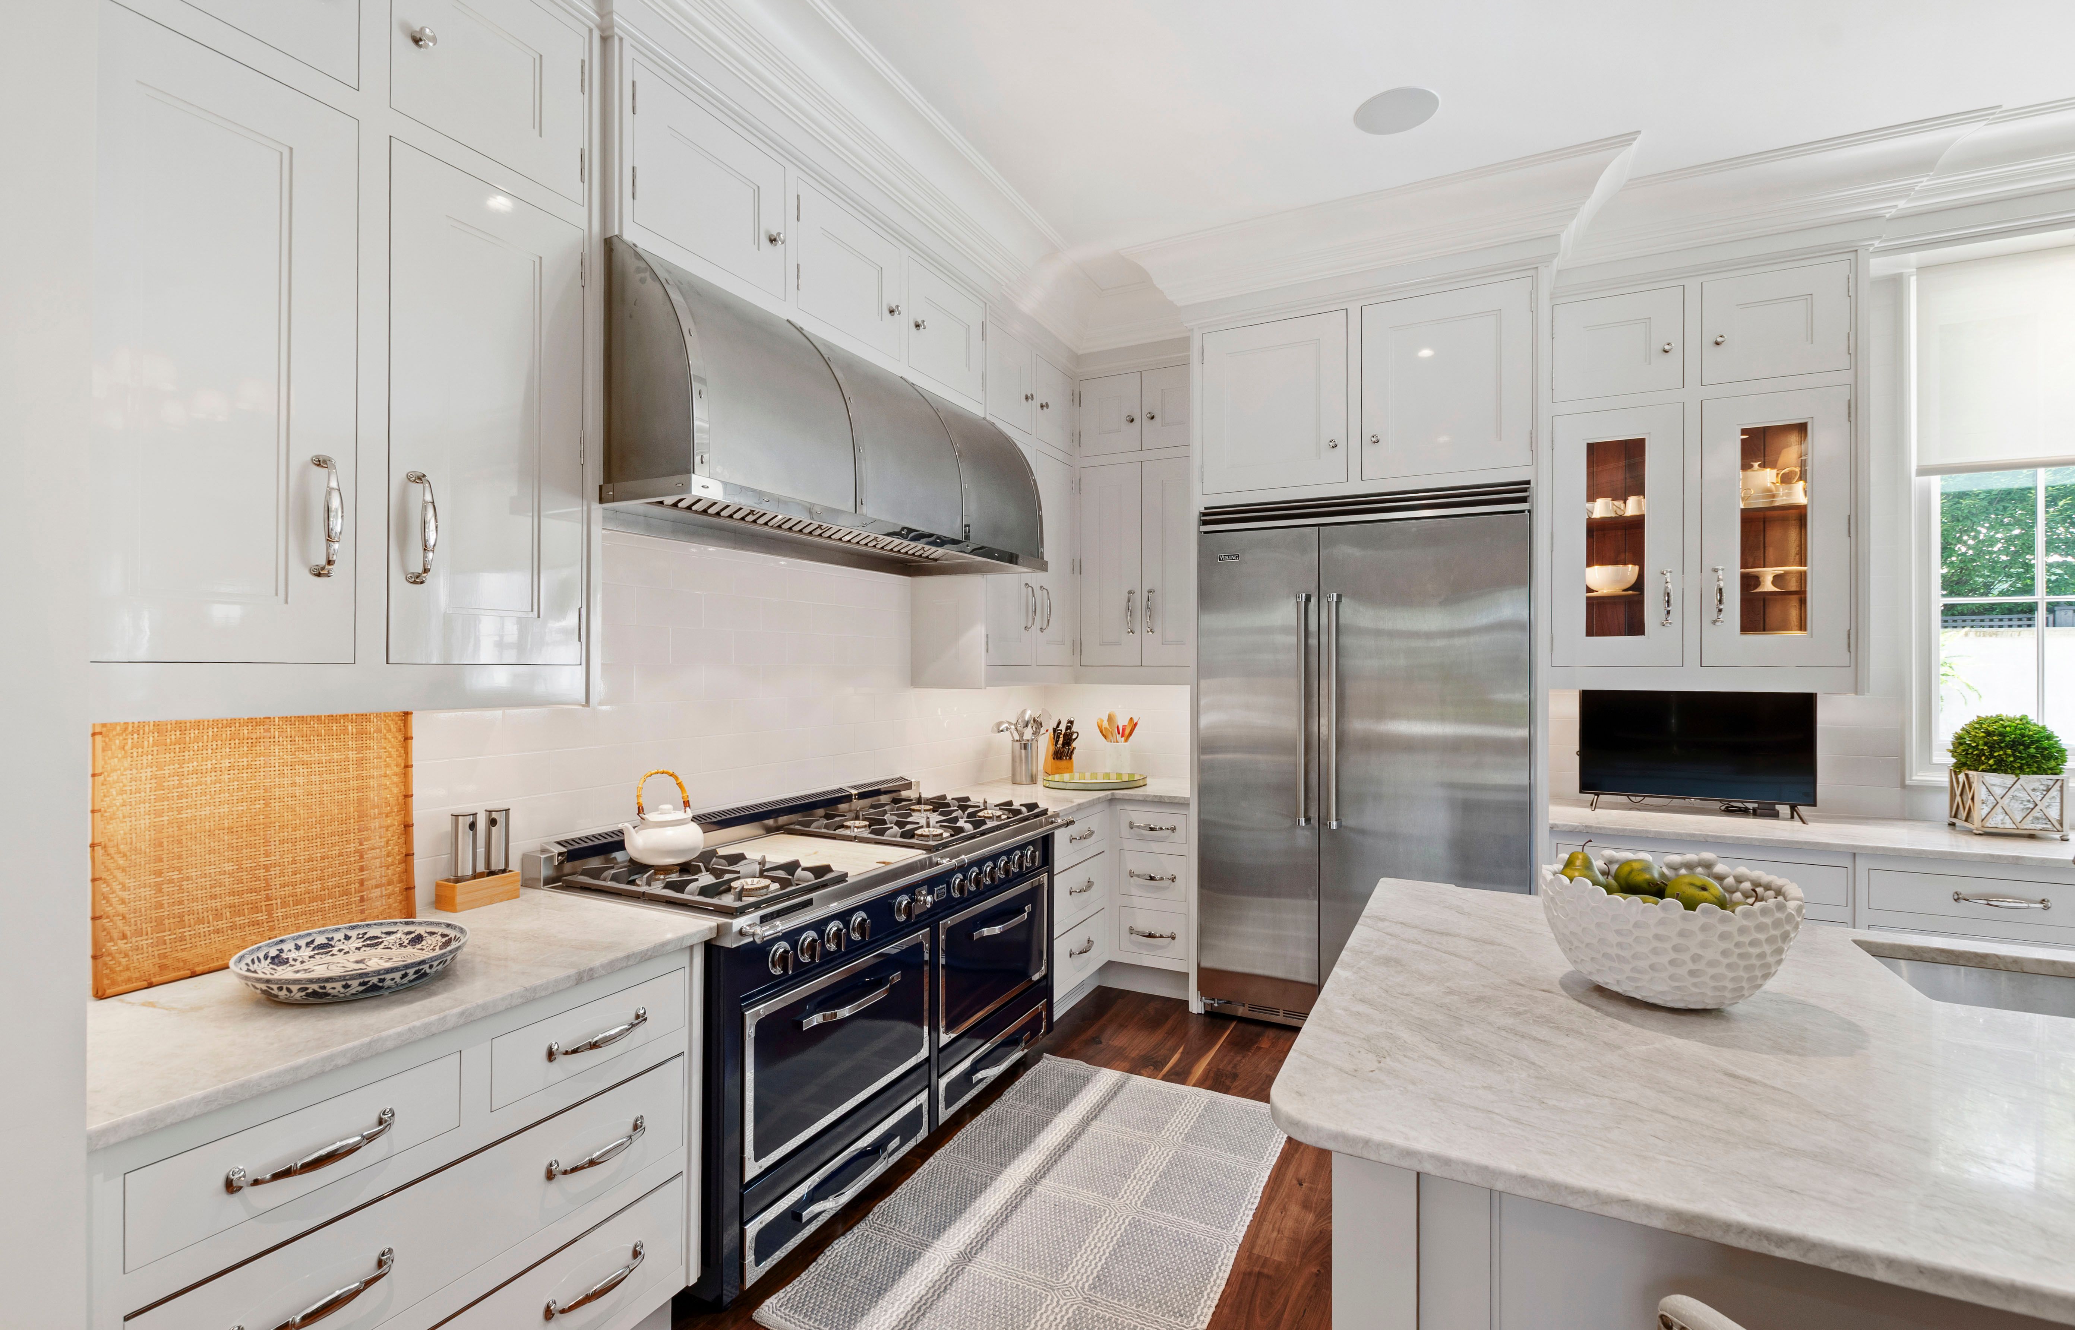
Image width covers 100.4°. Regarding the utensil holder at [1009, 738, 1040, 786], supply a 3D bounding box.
[{"bbox_3d":[-0.058,0.452,4.038,0.118,0.195,0.118,0,0,28],"label":"utensil holder"}]

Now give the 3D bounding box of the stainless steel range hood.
[{"bbox_3d":[-0.633,-0.669,2.737,0.645,0.640,1.645,0,0,28],"label":"stainless steel range hood"}]

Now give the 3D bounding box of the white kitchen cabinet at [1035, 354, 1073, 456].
[{"bbox_3d":[-0.057,-1.210,4.129,0.320,0.380,0.380,0,0,28],"label":"white kitchen cabinet"}]

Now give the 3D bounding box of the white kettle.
[{"bbox_3d":[-0.972,0.393,2.215,0.220,0.230,0.183,0,0,-40],"label":"white kettle"}]

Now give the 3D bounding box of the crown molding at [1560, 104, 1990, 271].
[{"bbox_3d":[2.470,-1.609,2.988,1.156,0.195,0.210,0,0,28],"label":"crown molding"}]

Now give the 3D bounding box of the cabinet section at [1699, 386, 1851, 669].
[{"bbox_3d":[2.657,-0.469,3.173,0.406,0.963,0.330,0,0,27],"label":"cabinet section"}]

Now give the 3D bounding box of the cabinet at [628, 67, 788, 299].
[{"bbox_3d":[-0.972,-1.213,2.298,0.340,0.377,0.490,0,0,28],"label":"cabinet"}]

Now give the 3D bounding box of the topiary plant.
[{"bbox_3d":[3.409,0.276,3.035,0.280,0.200,0.280,0,0,28],"label":"topiary plant"}]

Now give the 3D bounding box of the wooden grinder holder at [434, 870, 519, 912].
[{"bbox_3d":[-1.263,0.510,1.959,0.070,0.061,0.140,0,0,28],"label":"wooden grinder holder"}]

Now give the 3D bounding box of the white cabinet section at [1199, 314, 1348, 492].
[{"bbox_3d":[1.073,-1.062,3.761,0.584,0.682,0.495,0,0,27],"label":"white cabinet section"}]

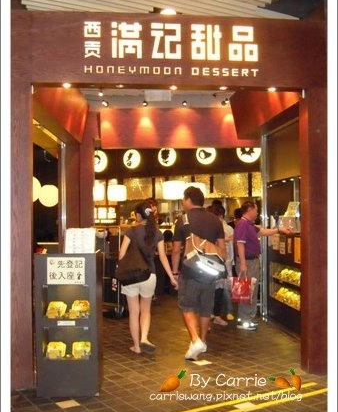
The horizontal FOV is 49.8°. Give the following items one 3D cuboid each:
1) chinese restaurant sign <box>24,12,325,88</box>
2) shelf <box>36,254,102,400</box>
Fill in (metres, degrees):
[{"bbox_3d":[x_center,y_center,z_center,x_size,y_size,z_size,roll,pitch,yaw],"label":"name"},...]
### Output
[{"bbox_3d":[0.120,-1.360,3.260,2.660,0.610,0.150,0,0,-6],"label":"chinese restaurant sign"},{"bbox_3d":[-0.825,0.963,3.080,0.500,1.150,0.280,0,0,-2],"label":"shelf"}]

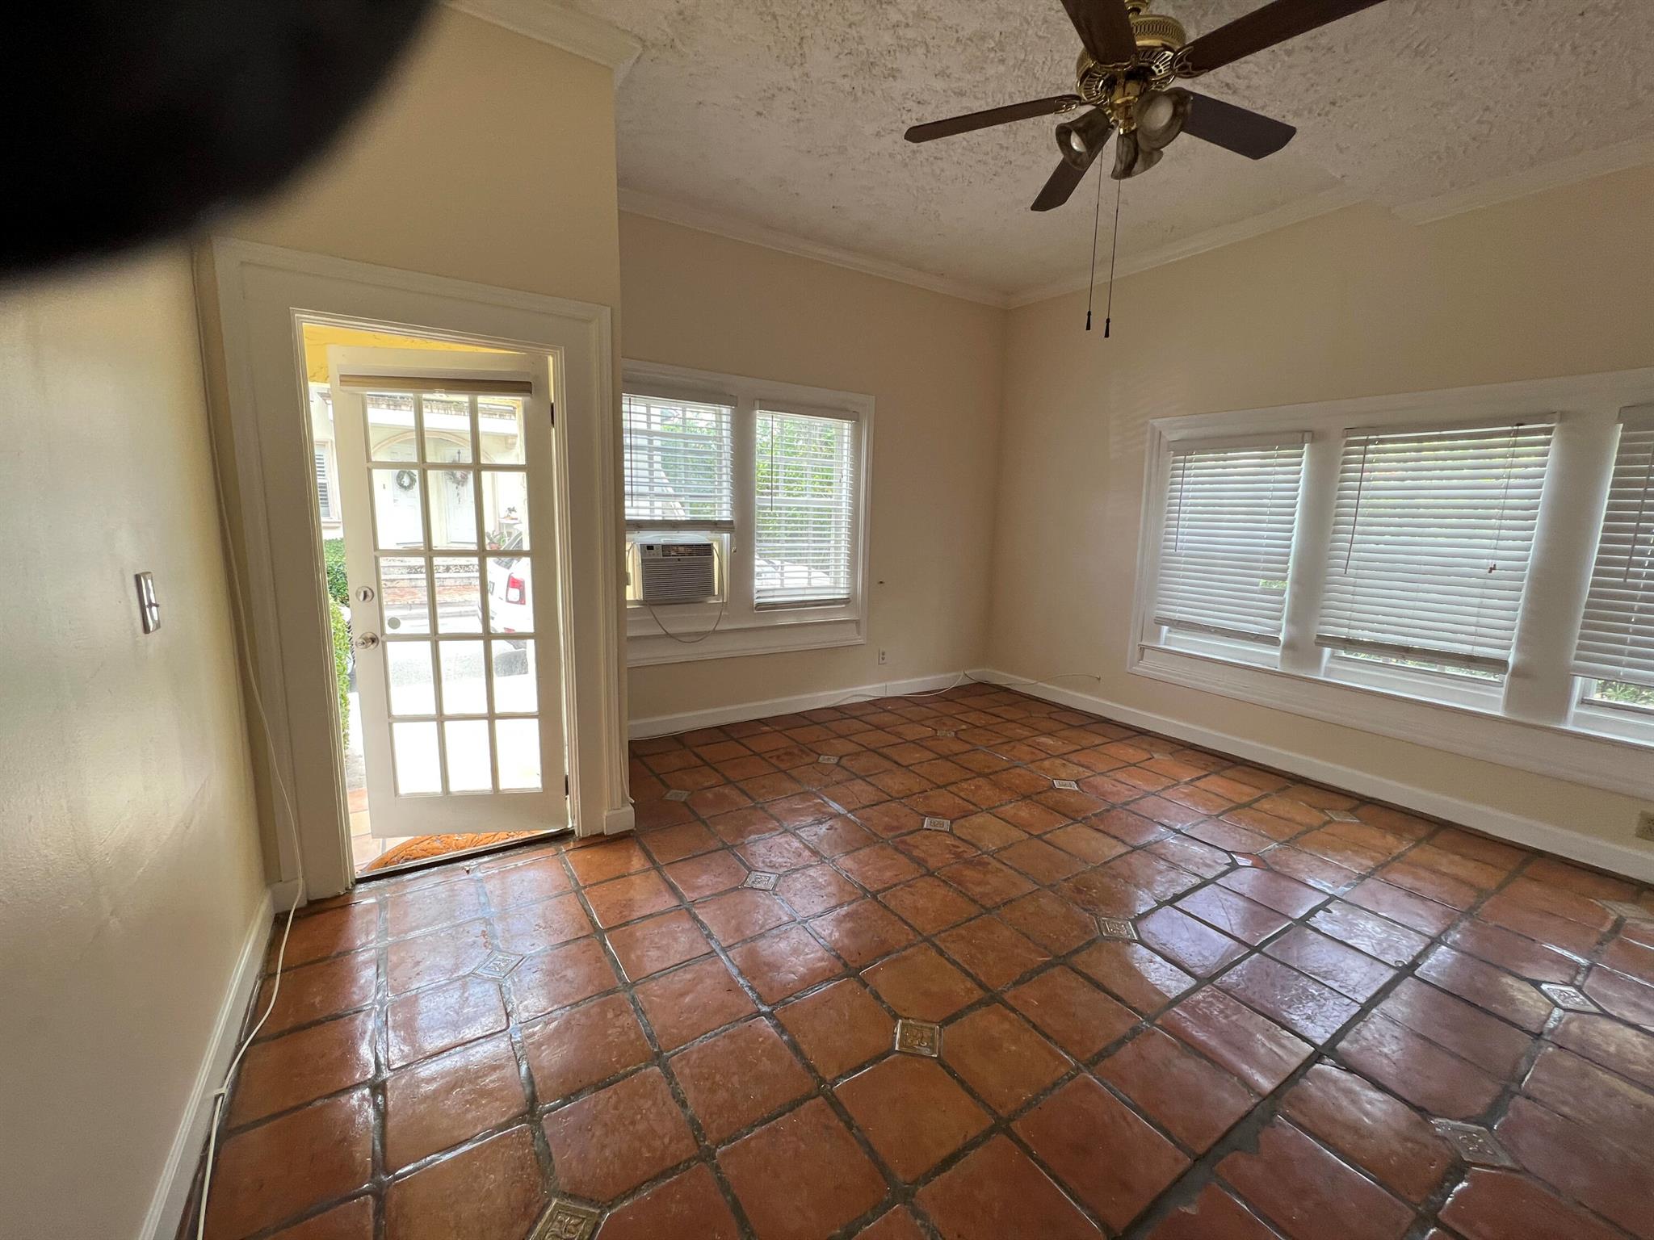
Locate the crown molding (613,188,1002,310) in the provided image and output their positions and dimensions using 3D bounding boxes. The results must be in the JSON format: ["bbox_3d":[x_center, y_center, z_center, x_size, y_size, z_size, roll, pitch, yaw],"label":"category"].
[{"bbox_3d":[0.077,-2.458,4.208,3.308,0.080,0.085,-4,10,-32],"label":"crown molding"}]

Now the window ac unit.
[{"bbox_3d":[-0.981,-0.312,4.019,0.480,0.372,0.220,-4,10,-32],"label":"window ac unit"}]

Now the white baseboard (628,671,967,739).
[{"bbox_3d":[-0.043,0.615,4.697,3.306,0.123,0.020,-4,10,-32],"label":"white baseboard"}]

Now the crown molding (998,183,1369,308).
[{"bbox_3d":[2.050,-2.355,4.118,0.085,0.080,2.377,-4,10,-32],"label":"crown molding"}]

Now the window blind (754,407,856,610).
[{"bbox_3d":[-0.144,-0.789,4.415,0.816,1.372,0.070,-4,10,-32],"label":"window blind"}]

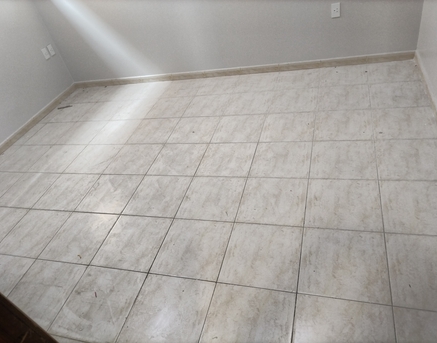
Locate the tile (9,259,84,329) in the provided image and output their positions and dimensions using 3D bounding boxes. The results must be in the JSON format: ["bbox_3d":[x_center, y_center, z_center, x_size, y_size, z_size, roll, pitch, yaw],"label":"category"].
[{"bbox_3d":[-1.000,0.688,1.949,0.400,0.010,0.400,1,41,20],"label":"tile"}]

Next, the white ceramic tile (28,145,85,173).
[{"bbox_3d":[-1.513,-0.117,3.216,0.417,0.010,0.417,1,41,20],"label":"white ceramic tile"}]

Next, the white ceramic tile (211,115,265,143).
[{"bbox_3d":[0.179,-0.370,2.949,0.417,0.010,0.417,1,41,20],"label":"white ceramic tile"}]

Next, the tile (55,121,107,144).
[{"bbox_3d":[-1.336,-0.373,3.350,0.400,0.010,0.400,1,41,20],"label":"tile"}]

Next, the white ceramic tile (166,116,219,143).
[{"bbox_3d":[-0.205,-0.356,2.949,0.400,0.010,0.400,1,41,20],"label":"white ceramic tile"}]

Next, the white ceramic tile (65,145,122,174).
[{"bbox_3d":[-1.064,-0.105,2.933,0.400,0.010,0.400,1,41,20],"label":"white ceramic tile"}]

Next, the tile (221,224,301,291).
[{"bbox_3d":[0.245,0.460,1.914,0.417,0.010,0.417,1,41,20],"label":"tile"}]

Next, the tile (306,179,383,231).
[{"bbox_3d":[0.750,0.191,2.071,0.417,0.010,0.417,1,41,20],"label":"tile"}]

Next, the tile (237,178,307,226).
[{"bbox_3d":[0.340,0.179,2.115,0.400,0.010,0.400,1,41,20],"label":"tile"}]

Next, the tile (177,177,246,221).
[{"bbox_3d":[-0.038,0.183,2.350,0.415,0.010,0.415,1,41,20],"label":"tile"}]

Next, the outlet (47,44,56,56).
[{"bbox_3d":[-1.915,-1.392,3.936,0.010,0.117,0.073,1,41,20],"label":"outlet"}]

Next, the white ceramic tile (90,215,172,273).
[{"bbox_3d":[-0.546,0.449,2.197,0.417,0.010,0.417,1,41,20],"label":"white ceramic tile"}]

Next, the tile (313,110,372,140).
[{"bbox_3d":[0.925,-0.340,2.547,0.400,0.010,0.400,1,41,20],"label":"tile"}]

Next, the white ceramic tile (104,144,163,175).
[{"bbox_3d":[-0.714,-0.103,2.929,0.415,0.010,0.415,1,41,20],"label":"white ceramic tile"}]

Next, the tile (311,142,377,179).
[{"bbox_3d":[0.859,-0.080,2.363,0.415,0.010,0.415,1,41,20],"label":"tile"}]

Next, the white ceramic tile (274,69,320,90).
[{"bbox_3d":[0.797,-0.908,3.391,0.415,0.010,0.407,1,41,20],"label":"white ceramic tile"}]

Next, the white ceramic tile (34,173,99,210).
[{"bbox_3d":[-1.227,0.163,2.777,0.417,0.010,0.417,1,41,20],"label":"white ceramic tile"}]

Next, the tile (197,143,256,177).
[{"bbox_3d":[0.069,-0.095,2.651,0.417,0.010,0.417,1,41,20],"label":"tile"}]

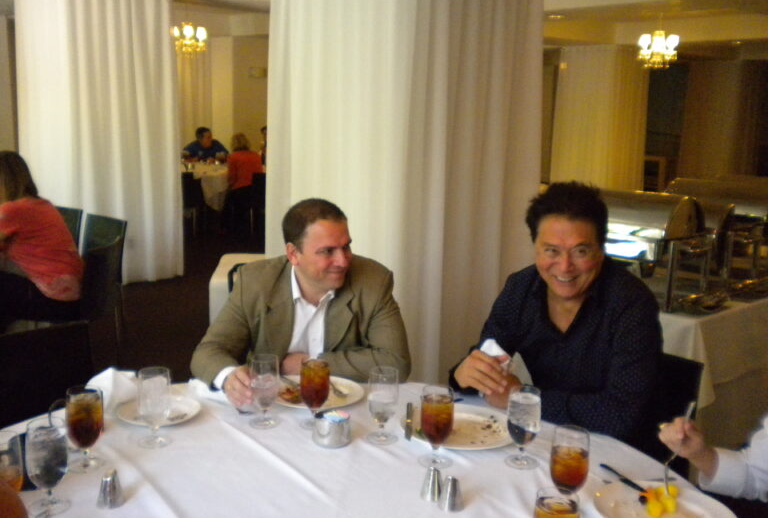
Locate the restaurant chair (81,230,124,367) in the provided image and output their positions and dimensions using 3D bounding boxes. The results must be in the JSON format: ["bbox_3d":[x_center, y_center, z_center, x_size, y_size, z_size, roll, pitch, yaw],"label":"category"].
[{"bbox_3d":[-1.743,0.315,4.163,0.560,0.820,0.460,2,10,0],"label":"restaurant chair"}]

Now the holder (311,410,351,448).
[{"bbox_3d":[-0.119,0.391,1.791,0.087,0.060,0.087,2,10,0],"label":"holder"}]

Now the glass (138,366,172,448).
[{"bbox_3d":[-0.526,0.341,1.783,0.075,0.166,0.075,2,10,0],"label":"glass"}]

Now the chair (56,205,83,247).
[{"bbox_3d":[-2.440,0.077,5.397,0.460,0.820,0.560,6,11,24],"label":"chair"}]

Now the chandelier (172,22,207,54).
[{"bbox_3d":[-2.285,-2.578,9.100,0.450,0.410,0.450,2,10,0],"label":"chandelier"}]

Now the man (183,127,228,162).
[{"bbox_3d":[-2.614,-1.264,11.468,0.600,1.340,0.750,-1,10,-14],"label":"man"}]

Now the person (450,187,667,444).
[{"bbox_3d":[0.496,0.477,2.123,0.550,1.340,0.720,7,11,26],"label":"person"}]

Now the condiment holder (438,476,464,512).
[{"bbox_3d":[0.132,0.452,1.503,0.048,0.060,0.048,2,10,0],"label":"condiment holder"}]

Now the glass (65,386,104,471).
[{"bbox_3d":[-0.619,0.354,1.614,0.074,0.165,0.074,2,10,0],"label":"glass"}]

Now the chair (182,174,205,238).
[{"bbox_3d":[-2.547,-0.711,9.779,0.470,0.800,0.520,3,10,8],"label":"chair"}]

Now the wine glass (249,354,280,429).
[{"bbox_3d":[-0.291,0.326,1.910,0.075,0.166,0.075,2,10,0],"label":"wine glass"}]

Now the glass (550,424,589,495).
[{"bbox_3d":[0.354,0.408,1.485,0.074,0.165,0.074,2,10,0],"label":"glass"}]

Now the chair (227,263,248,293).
[{"bbox_3d":[-0.523,0.402,3.877,0.460,0.820,0.550,1,10,-6],"label":"chair"}]

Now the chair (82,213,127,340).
[{"bbox_3d":[-2.047,0.125,5.174,0.480,0.810,0.520,11,14,42],"label":"chair"}]

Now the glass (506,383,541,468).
[{"bbox_3d":[0.313,0.372,1.727,0.076,0.167,0.076,1,10,0],"label":"glass"}]

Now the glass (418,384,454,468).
[{"bbox_3d":[0.117,0.369,1.717,0.076,0.167,0.076,1,10,0],"label":"glass"}]

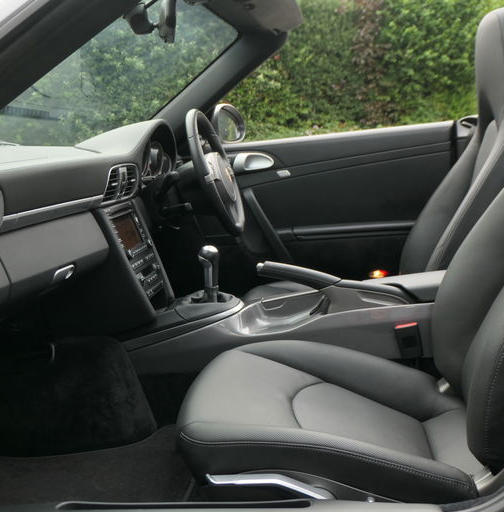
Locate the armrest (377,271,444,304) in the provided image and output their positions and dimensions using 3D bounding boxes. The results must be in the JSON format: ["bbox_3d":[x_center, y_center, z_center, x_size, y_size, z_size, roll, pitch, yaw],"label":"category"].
[{"bbox_3d":[0.393,0.067,1.421,0.270,0.065,0.140,-2,12,8],"label":"armrest"}]

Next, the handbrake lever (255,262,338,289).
[{"bbox_3d":[0.116,0.046,1.475,0.200,0.050,0.040,9,13,6],"label":"handbrake lever"}]

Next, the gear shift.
[{"bbox_3d":[-0.094,0.035,1.481,0.052,0.130,0.046,-2,12,8],"label":"gear shift"}]

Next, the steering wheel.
[{"bbox_3d":[-0.102,-0.231,1.795,0.100,0.370,0.370,-19,9,12],"label":"steering wheel"}]

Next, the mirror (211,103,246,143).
[{"bbox_3d":[-0.113,-0.470,2.291,0.130,0.136,0.200,2,13,25],"label":"mirror"}]

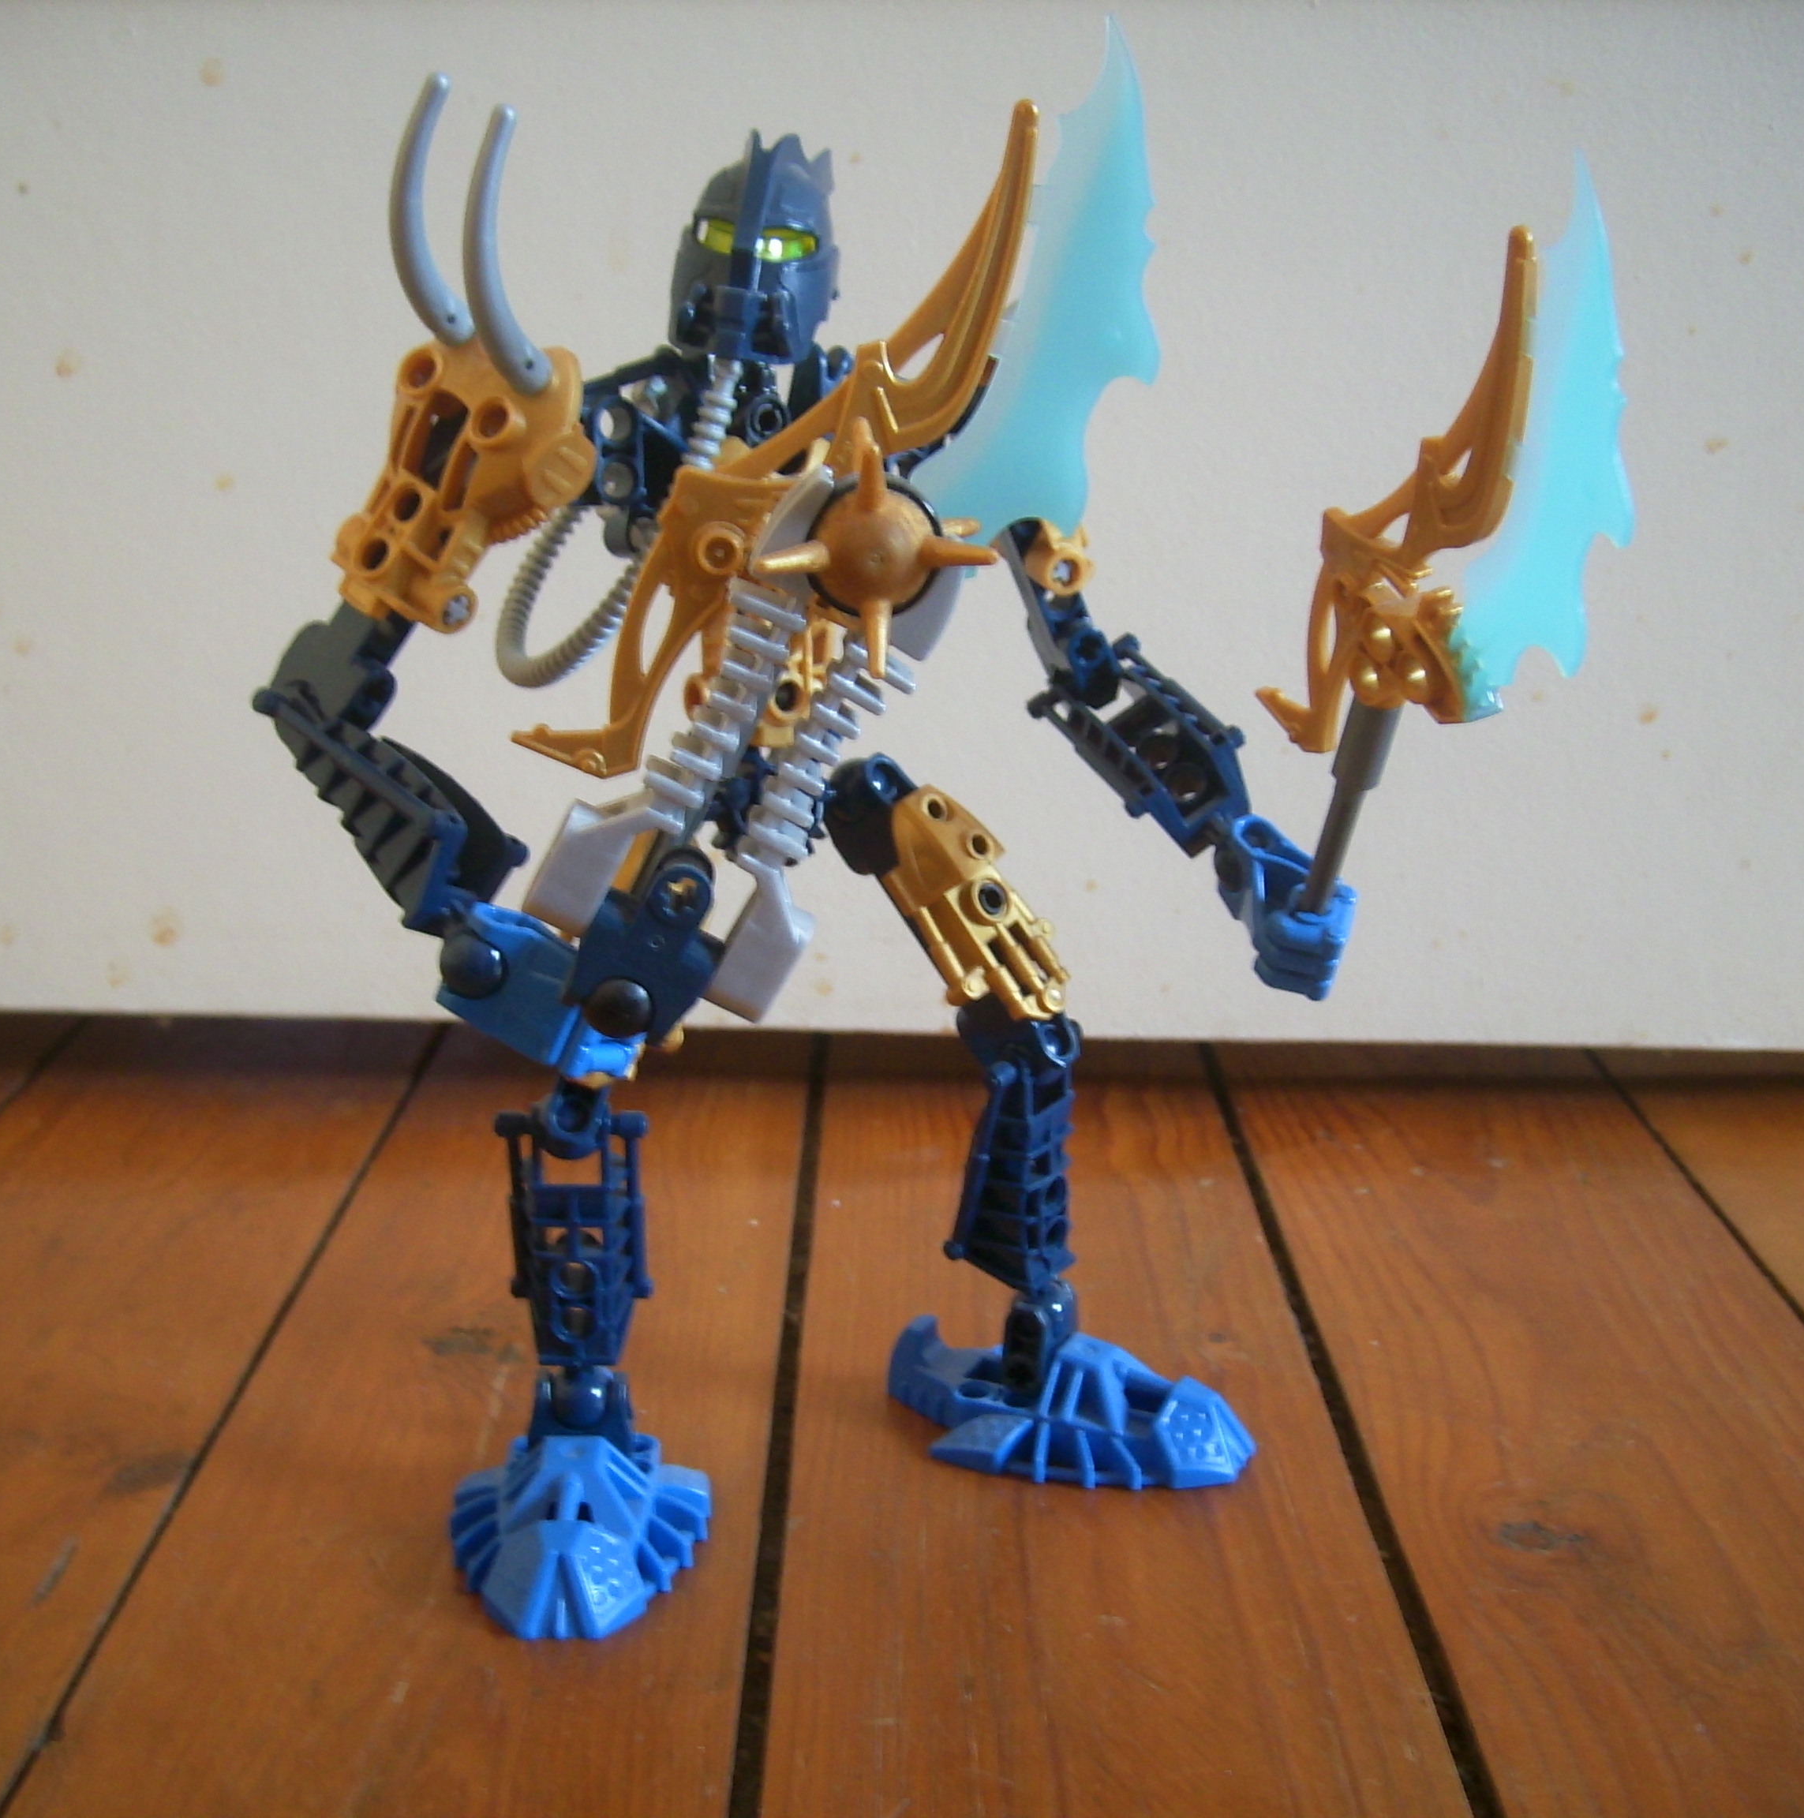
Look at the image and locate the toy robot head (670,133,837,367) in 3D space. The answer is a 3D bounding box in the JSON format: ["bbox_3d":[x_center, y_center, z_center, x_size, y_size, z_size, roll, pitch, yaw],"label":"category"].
[{"bbox_3d":[-0.022,-0.099,0.335,0.025,0.034,0.027,12,17,9],"label":"toy robot head"}]

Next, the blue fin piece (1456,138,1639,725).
[{"bbox_3d":[0.090,-0.062,0.307,0.009,0.082,0.029,-21,49,-18],"label":"blue fin piece"}]

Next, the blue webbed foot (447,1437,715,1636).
[{"bbox_3d":[-0.055,0.096,0.388,0.043,0.020,0.069,0,17,-4],"label":"blue webbed foot"}]

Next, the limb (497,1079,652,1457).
[{"bbox_3d":[-0.055,0.059,0.381,0.025,0.063,0.021,-1,17,-7],"label":"limb"}]

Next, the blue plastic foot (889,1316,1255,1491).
[{"bbox_3d":[0.031,0.088,0.420,0.069,0.020,0.043,8,19,22],"label":"blue plastic foot"}]

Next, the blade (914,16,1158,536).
[{"bbox_3d":[0.025,-0.088,0.334,0.029,0.082,0.009,17,12,-11],"label":"blade"}]

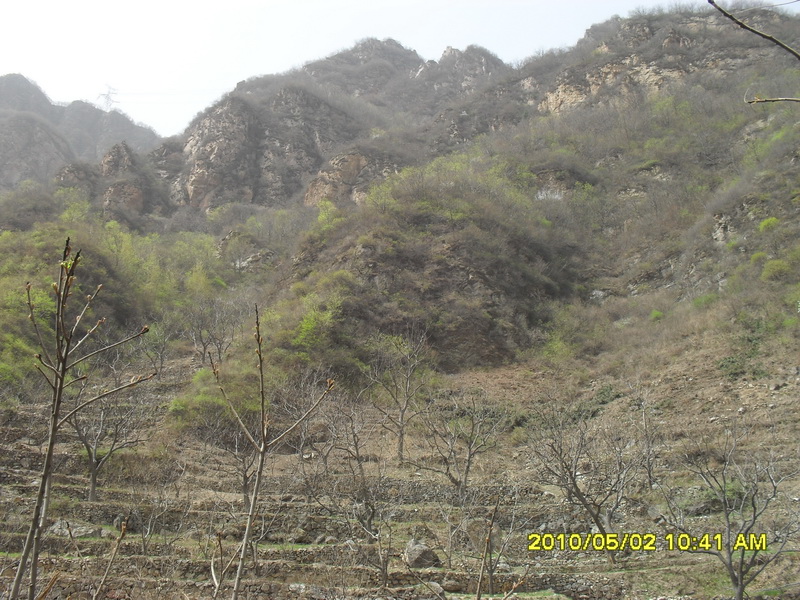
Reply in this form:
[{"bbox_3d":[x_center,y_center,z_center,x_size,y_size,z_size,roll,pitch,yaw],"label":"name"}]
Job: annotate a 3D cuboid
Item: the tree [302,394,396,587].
[{"bbox_3d":[-1.779,6.712,28.500,3.210,6.630,2.960,0,-7,0],"label":"tree"}]

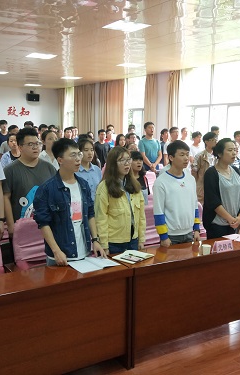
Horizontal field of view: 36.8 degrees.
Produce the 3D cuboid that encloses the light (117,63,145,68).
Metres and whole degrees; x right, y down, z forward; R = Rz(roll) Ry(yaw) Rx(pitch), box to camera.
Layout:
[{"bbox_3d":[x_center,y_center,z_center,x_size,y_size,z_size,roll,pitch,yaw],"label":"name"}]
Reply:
[{"bbox_3d":[0.297,-3.446,10.200,0.600,0.050,0.600,-7,12,-34],"label":"light"}]

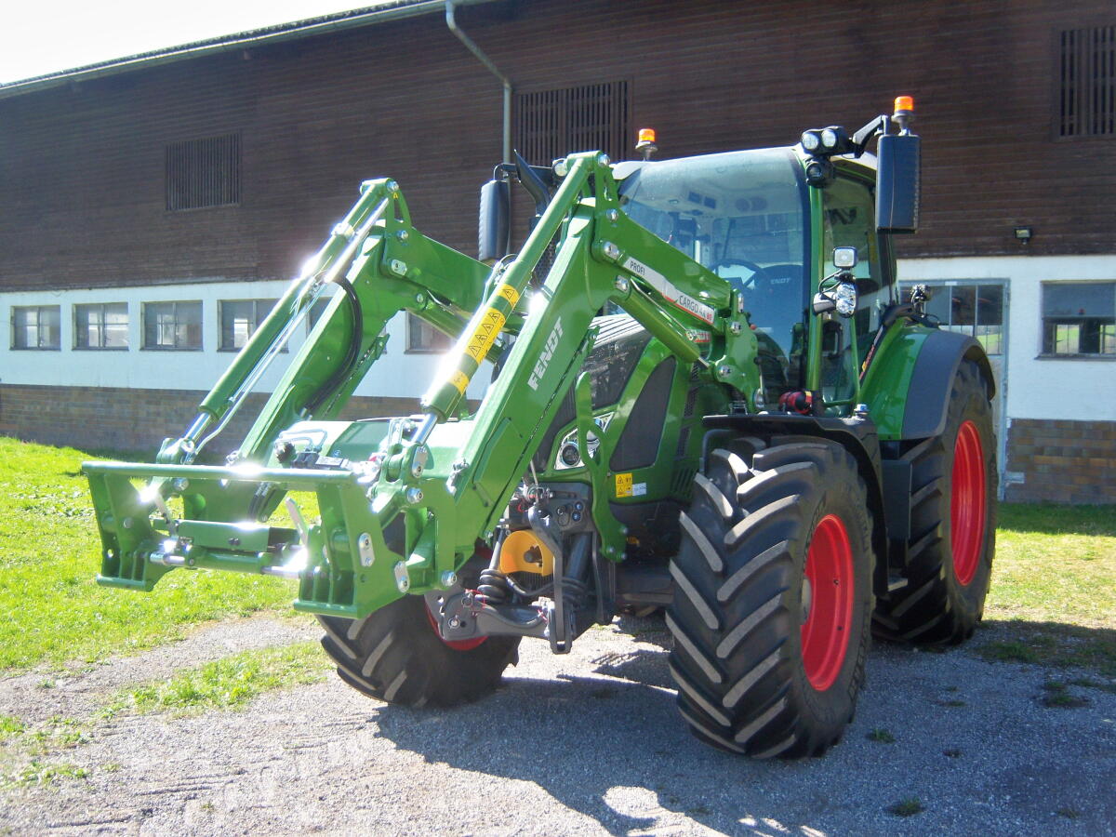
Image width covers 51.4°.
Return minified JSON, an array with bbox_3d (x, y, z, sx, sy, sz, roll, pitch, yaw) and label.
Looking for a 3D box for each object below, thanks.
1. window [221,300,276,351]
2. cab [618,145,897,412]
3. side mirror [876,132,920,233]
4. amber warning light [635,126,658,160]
[{"bbox_3d":[-5.670,-1.732,21.708,1.866,0.995,0.120,3,3,32],"label":"window"},{"bbox_3d":[1.090,-0.761,7.160,1.600,1.650,1.700,1,3,31],"label":"cab"},{"bbox_3d":[1.630,-1.130,5.570,0.200,0.465,0.110,1,2,18],"label":"side mirror"},{"bbox_3d":[0.543,-1.675,7.100,0.135,0.200,0.135,-1,3,0],"label":"amber warning light"}]

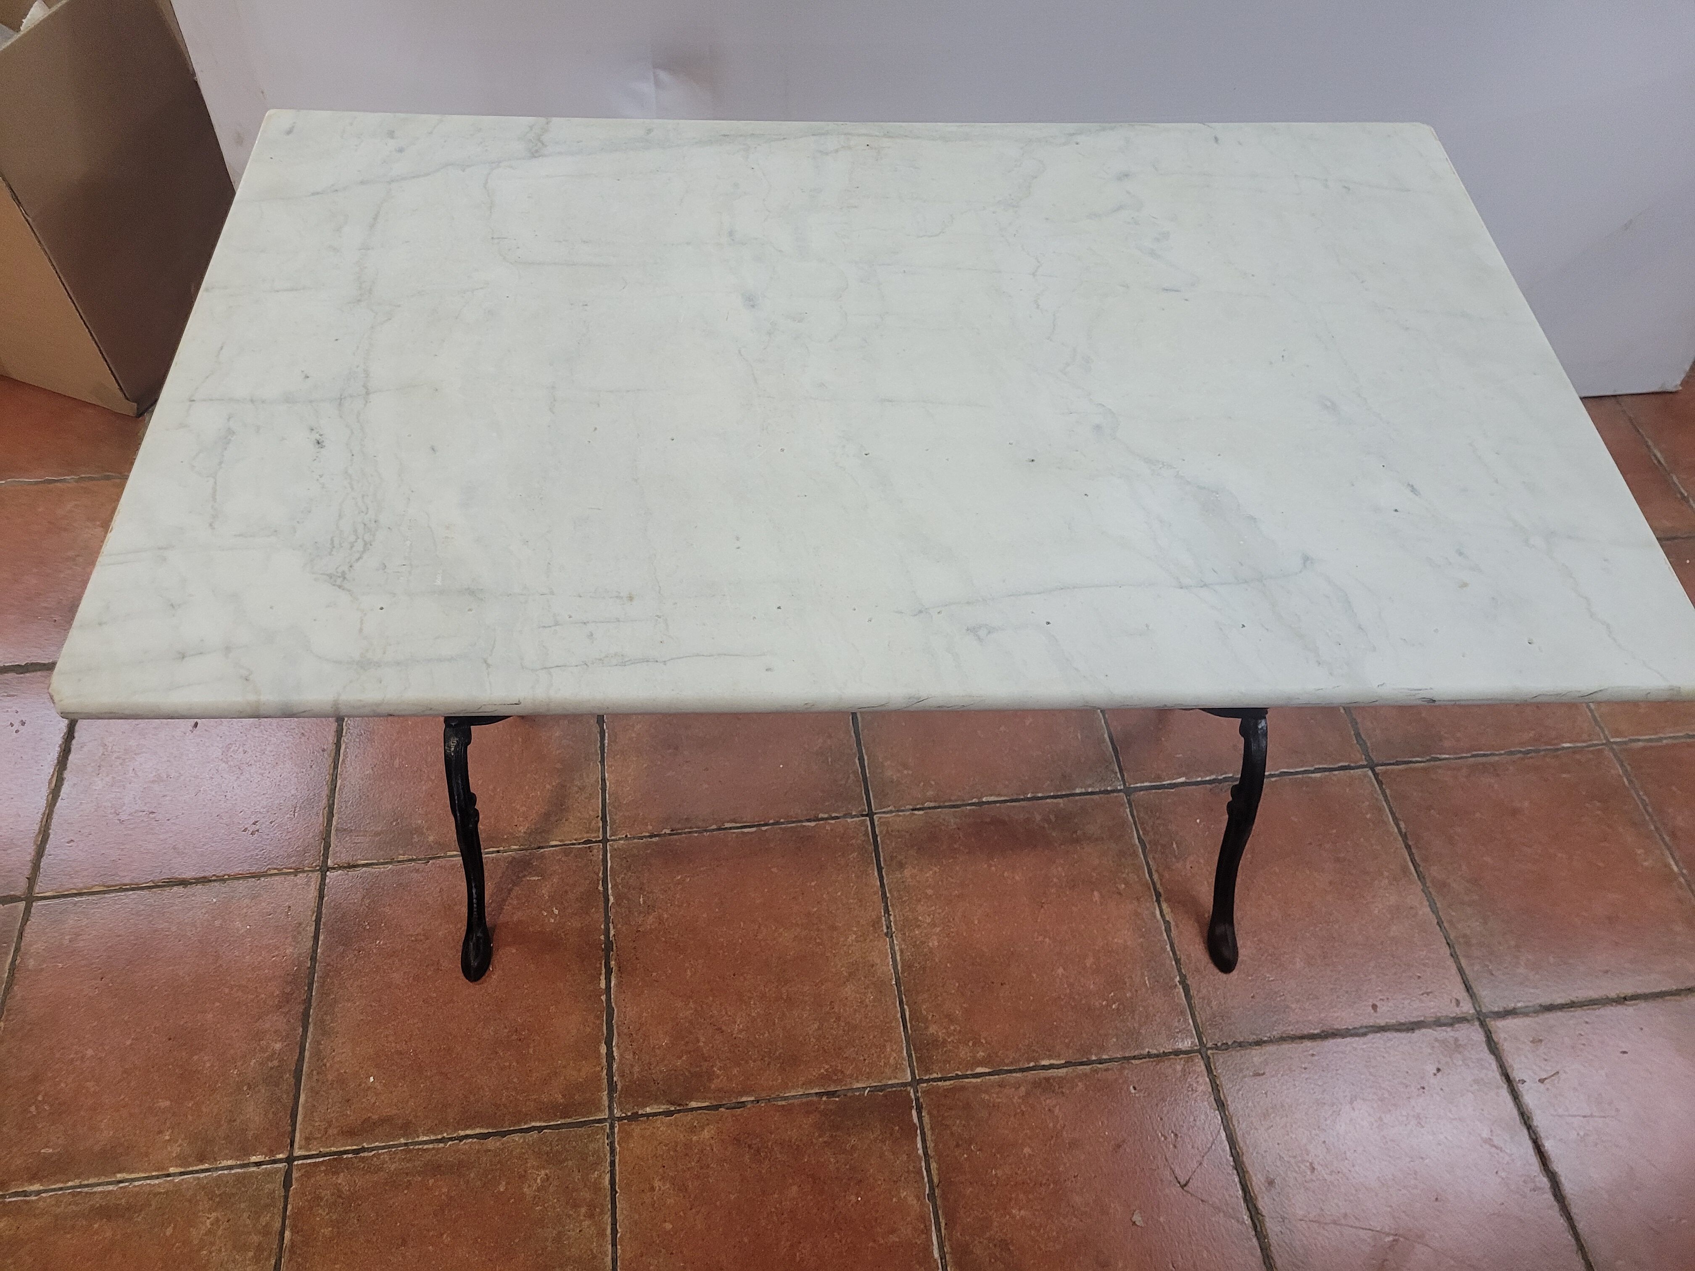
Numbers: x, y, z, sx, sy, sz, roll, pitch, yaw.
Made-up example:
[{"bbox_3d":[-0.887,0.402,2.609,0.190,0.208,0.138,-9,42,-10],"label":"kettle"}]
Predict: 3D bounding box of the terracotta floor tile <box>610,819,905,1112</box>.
[{"bbox_3d":[-0.113,0.384,1.512,0.329,0.010,0.329,-5,55,-6],"label":"terracotta floor tile"}]

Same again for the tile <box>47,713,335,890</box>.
[{"bbox_3d":[-0.827,0.164,1.630,0.329,0.010,0.329,-5,55,-6],"label":"tile"}]

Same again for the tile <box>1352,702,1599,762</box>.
[{"bbox_3d":[0.847,0.026,1.815,0.329,0.010,0.329,-5,55,-6],"label":"tile"}]

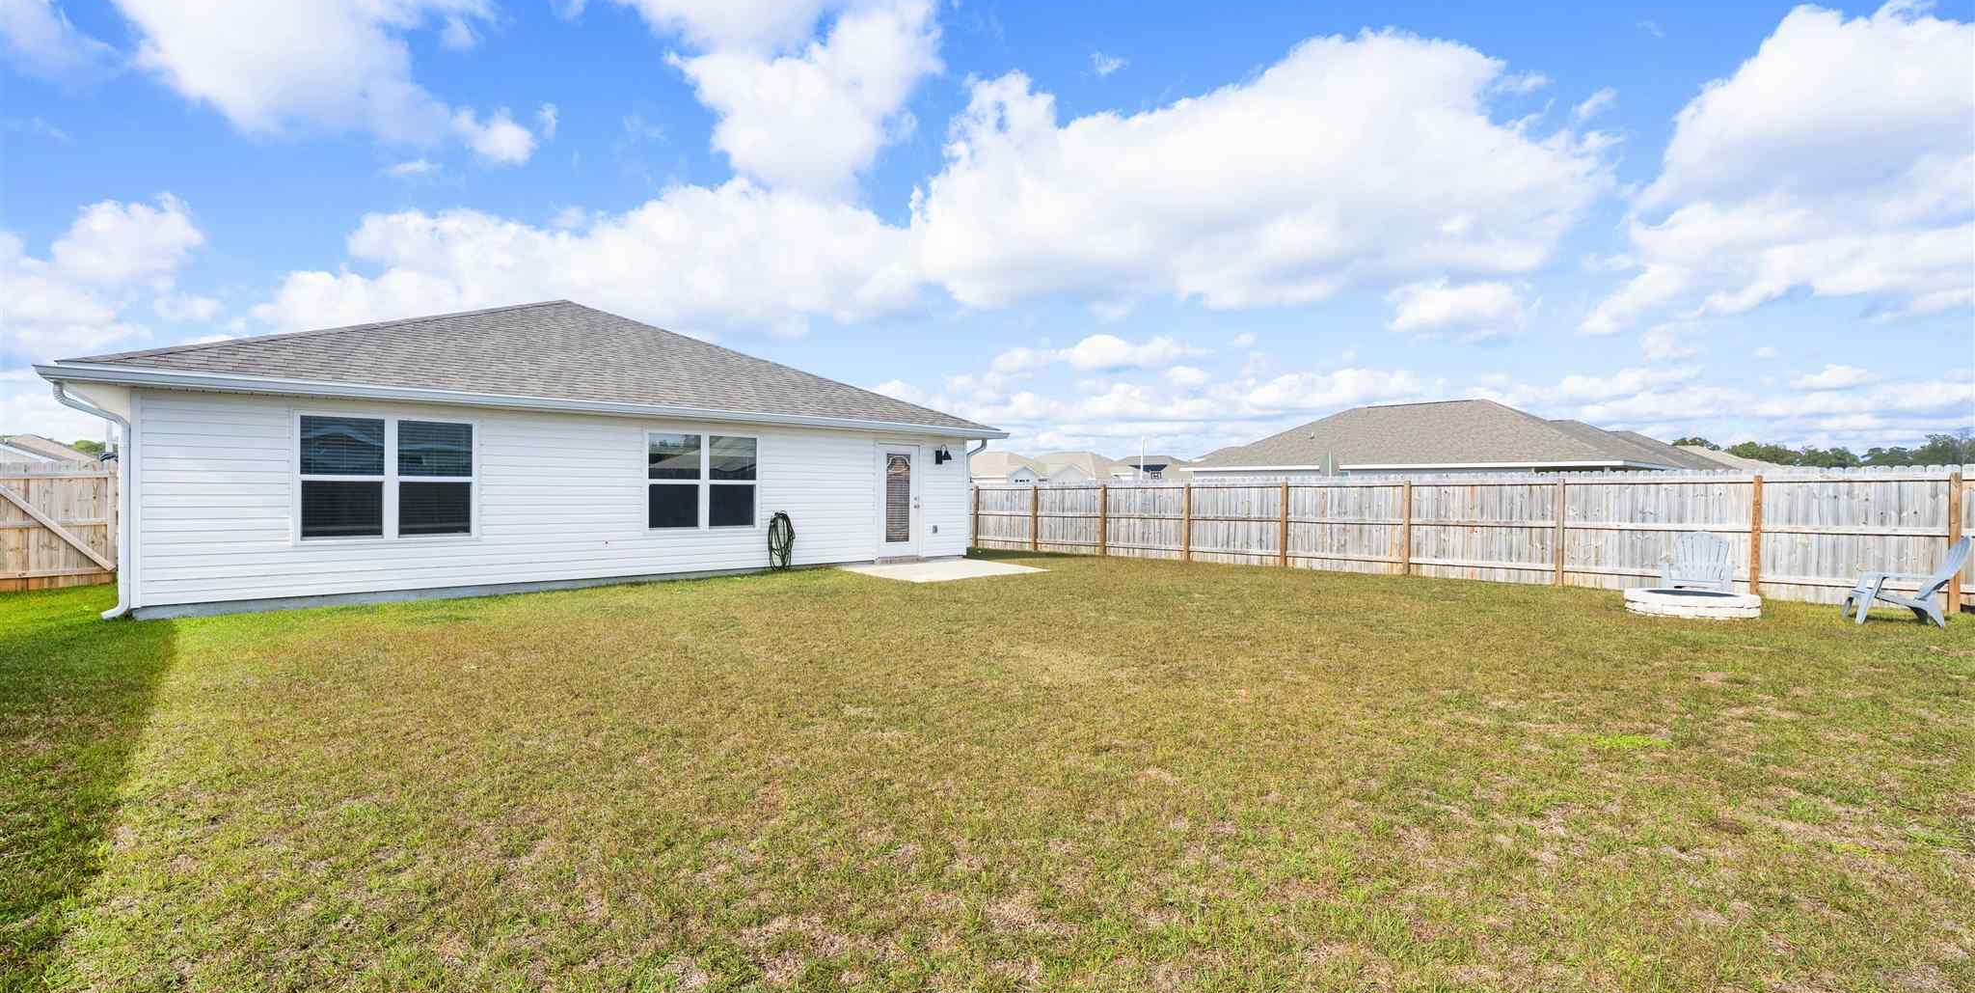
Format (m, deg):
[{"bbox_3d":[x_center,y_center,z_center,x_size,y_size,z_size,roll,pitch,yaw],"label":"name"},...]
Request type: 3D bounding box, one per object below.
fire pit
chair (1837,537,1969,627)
[{"bbox_3d":[8.420,1.280,9.860,1.230,0.215,1.230,0,0,40],"label":"fire pit"},{"bbox_3d":[9.840,0.900,8.770,0.890,0.970,0.730,0,0,34],"label":"chair"}]

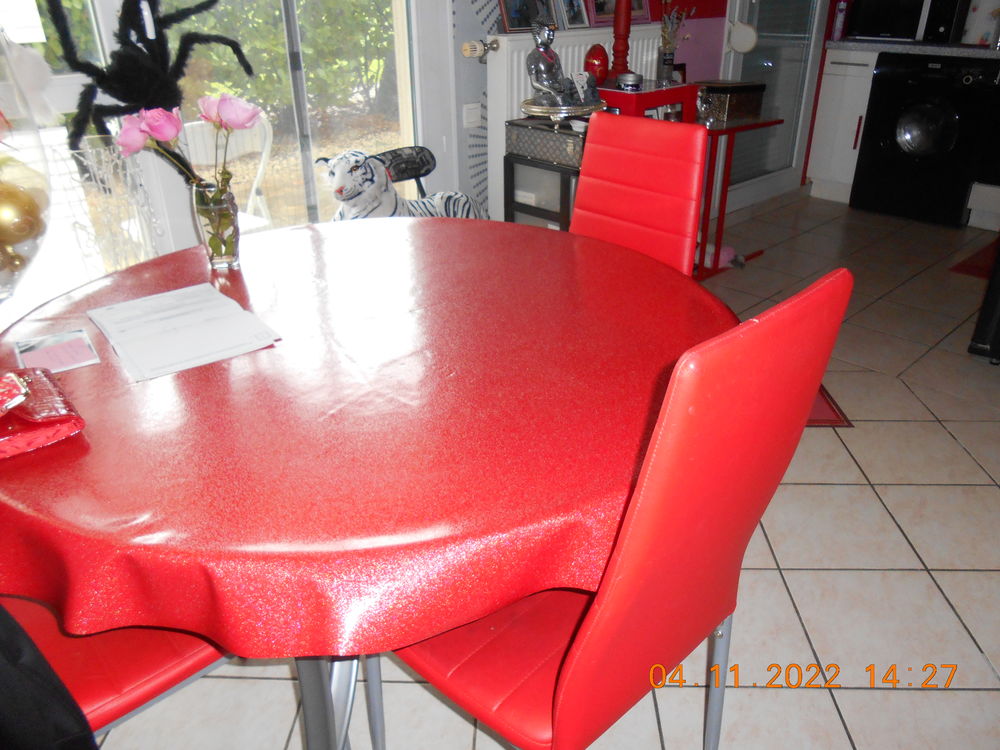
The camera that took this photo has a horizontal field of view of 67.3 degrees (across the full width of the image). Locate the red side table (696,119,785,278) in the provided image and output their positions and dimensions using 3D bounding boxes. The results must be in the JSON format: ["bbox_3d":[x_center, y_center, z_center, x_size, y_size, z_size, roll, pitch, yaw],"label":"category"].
[{"bbox_3d":[0.990,-0.848,3.507,0.495,0.640,0.330,-22,35,-34],"label":"red side table"}]

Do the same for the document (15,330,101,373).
[{"bbox_3d":[-0.649,-0.033,1.099,0.095,0.003,0.142,-19,32,-29],"label":"document"}]

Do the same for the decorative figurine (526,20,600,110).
[{"bbox_3d":[0.215,-1.076,2.609,0.208,0.279,0.172,21,35,37],"label":"decorative figurine"}]

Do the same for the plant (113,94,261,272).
[{"bbox_3d":[-0.562,-0.356,1.426,0.258,0.310,0.160,-12,29,-18],"label":"plant"}]

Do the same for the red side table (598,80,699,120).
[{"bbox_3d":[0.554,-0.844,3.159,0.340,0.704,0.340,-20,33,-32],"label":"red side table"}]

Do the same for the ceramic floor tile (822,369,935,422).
[{"bbox_3d":[1.188,0.067,2.464,0.331,0.010,0.331,0,28,3],"label":"ceramic floor tile"}]

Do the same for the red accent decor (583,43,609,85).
[{"bbox_3d":[0.380,-1.216,2.960,0.099,0.149,0.099,2,28,7],"label":"red accent decor"}]

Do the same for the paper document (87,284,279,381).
[{"bbox_3d":[-0.528,-0.083,1.230,0.208,0.005,0.335,-20,33,-31],"label":"paper document"}]

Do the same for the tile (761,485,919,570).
[{"bbox_3d":[0.830,0.380,1.898,0.336,0.010,0.336,0,28,3],"label":"tile"}]

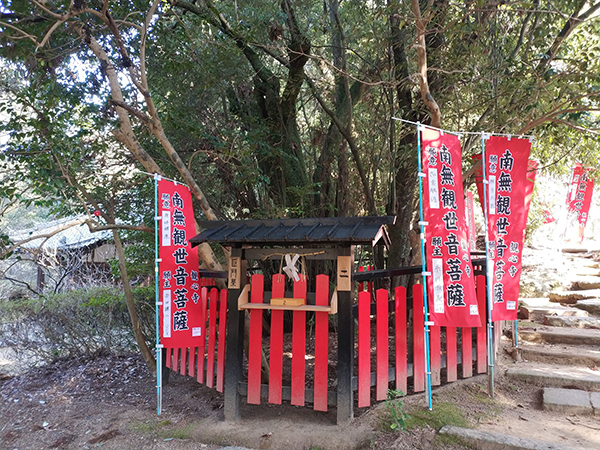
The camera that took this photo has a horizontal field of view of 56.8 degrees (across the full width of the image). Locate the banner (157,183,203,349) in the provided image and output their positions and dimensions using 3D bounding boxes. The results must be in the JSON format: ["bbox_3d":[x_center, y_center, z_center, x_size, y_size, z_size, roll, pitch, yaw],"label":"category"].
[{"bbox_3d":[-1.289,0.414,6.061,0.520,1.783,0.070,3,-7,-44],"label":"banner"}]

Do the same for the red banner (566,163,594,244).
[{"bbox_3d":[6.271,-0.490,12.500,0.520,1.801,0.080,9,-5,11],"label":"red banner"}]

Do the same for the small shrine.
[{"bbox_3d":[-0.094,0.926,5.437,2.100,1.990,0.830,-1,-6,20],"label":"small shrine"}]

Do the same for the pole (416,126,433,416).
[{"bbox_3d":[1.118,0.342,4.970,0.030,2.568,0.030,-1,-5,0],"label":"pole"}]

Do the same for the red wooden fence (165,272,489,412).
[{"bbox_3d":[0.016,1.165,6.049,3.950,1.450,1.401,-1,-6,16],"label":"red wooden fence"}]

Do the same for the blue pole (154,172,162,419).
[{"bbox_3d":[-1.493,0.711,5.830,0.030,2.506,0.030,-2,-5,0],"label":"blue pole"}]

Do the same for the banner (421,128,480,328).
[{"bbox_3d":[1.384,0.013,5.119,0.520,1.789,0.070,1,-6,-20],"label":"banner"}]

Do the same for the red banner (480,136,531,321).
[{"bbox_3d":[2.046,0.039,5.415,0.500,1.775,0.070,2,-6,-20],"label":"red banner"}]

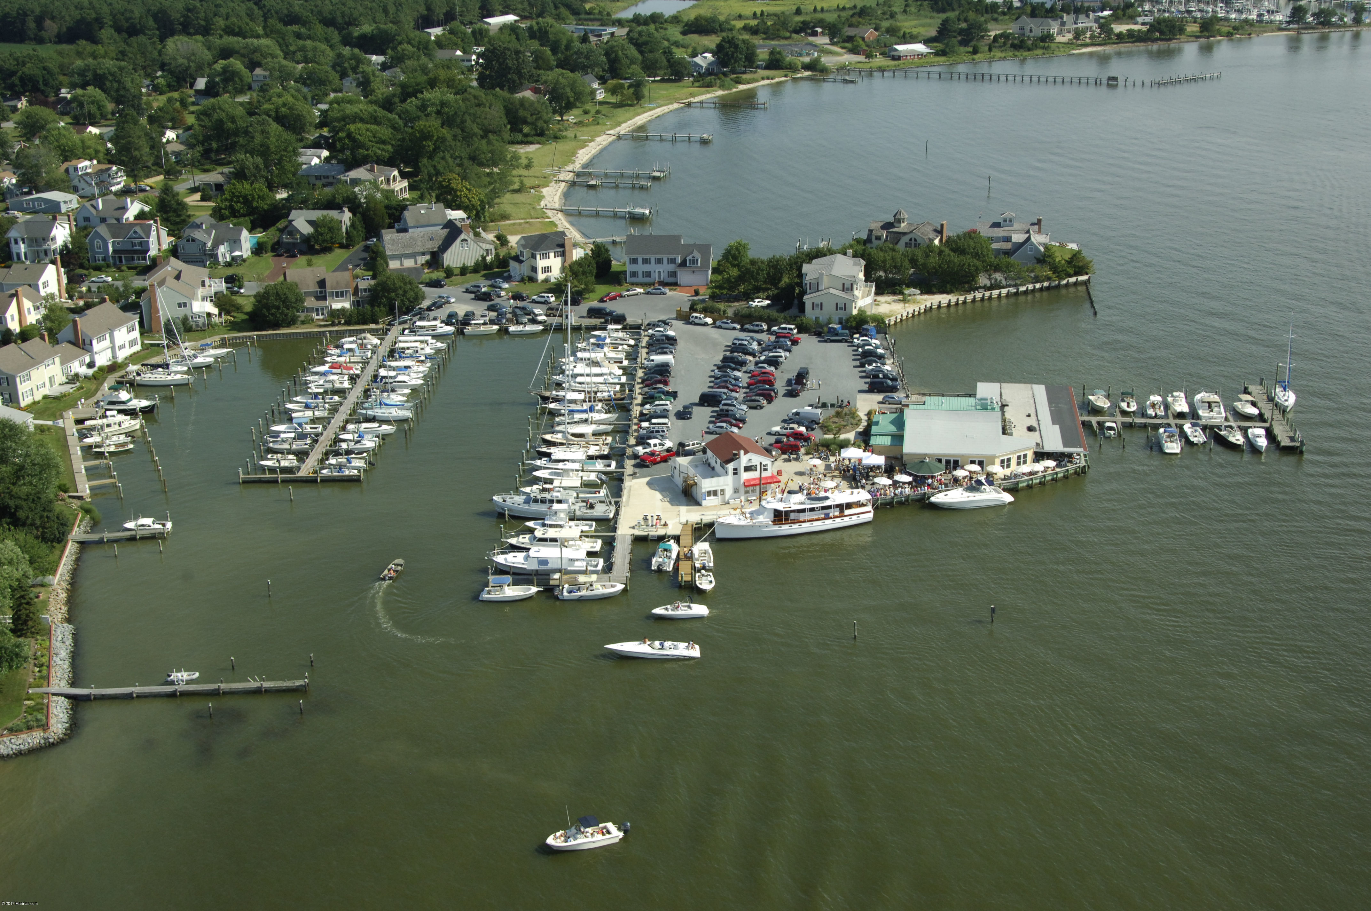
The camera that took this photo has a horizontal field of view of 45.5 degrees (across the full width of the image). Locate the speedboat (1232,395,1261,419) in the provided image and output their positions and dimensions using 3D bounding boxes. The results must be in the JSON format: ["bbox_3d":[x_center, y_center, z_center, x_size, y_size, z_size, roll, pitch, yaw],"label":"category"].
[{"bbox_3d":[91.690,-7.880,266.130,2.400,2.250,6.600,-2,19,-2],"label":"speedboat"}]

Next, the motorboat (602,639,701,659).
[{"bbox_3d":[-3.646,21.729,184.528,10.600,1.400,2.500,-1,20,-1],"label":"motorboat"}]

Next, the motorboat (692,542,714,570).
[{"bbox_3d":[2.361,12.571,209.106,2.500,1.700,6.400,-1,20,-1],"label":"motorboat"}]

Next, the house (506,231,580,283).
[{"bbox_3d":[-30.380,-43.037,349.957,11.400,9.000,12.000,-10,21,-24],"label":"house"}]

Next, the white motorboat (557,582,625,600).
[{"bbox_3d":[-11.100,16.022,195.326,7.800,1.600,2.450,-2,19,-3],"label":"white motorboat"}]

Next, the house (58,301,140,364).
[{"bbox_3d":[-104.541,-21.735,291.885,8.600,8.700,11.700,4,21,13],"label":"house"}]

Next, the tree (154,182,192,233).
[{"bbox_3d":[-126.178,-61.245,402.604,8.600,11.600,8.600,-1,19,0],"label":"tree"}]

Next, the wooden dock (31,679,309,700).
[{"bbox_3d":[-53.701,24.159,170.045,28.600,1.500,1.600,-2,19,-4],"label":"wooden dock"}]

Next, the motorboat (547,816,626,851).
[{"bbox_3d":[-8.979,33.236,144.892,7.100,2.200,2.450,-7,20,-17],"label":"motorboat"}]

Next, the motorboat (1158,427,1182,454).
[{"bbox_3d":[72.370,-2.448,243.832,2.550,2.100,7.500,2,19,9],"label":"motorboat"}]

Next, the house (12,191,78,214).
[{"bbox_3d":[-164.709,-65.031,419.296,14.200,3.900,8.600,2,20,7],"label":"house"}]

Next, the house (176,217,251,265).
[{"bbox_3d":[-105.530,-47.790,366.382,13.600,8.200,11.500,1,19,3],"label":"house"}]

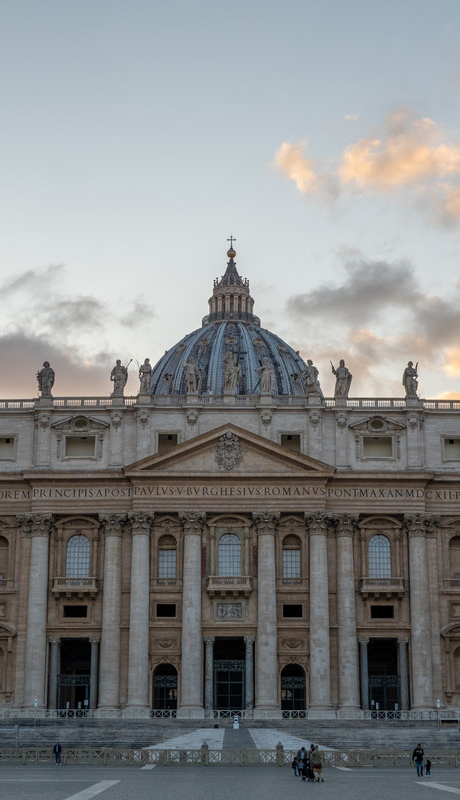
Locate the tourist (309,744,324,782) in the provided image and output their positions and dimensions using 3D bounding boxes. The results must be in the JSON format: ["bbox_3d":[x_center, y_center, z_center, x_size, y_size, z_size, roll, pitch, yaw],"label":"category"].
[{"bbox_3d":[4.250,17.660,59.870,0.450,1.700,0.600,-13,-20,40],"label":"tourist"}]

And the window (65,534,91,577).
[{"bbox_3d":[-21.912,22.587,177.545,3.600,6.494,0.600,0,-16,0],"label":"window"}]

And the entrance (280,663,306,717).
[{"bbox_3d":[9.004,40.983,174.052,3.600,7.144,1.000,0,-14,0],"label":"entrance"}]

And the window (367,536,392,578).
[{"bbox_3d":[21.480,22.490,177.090,3.200,6.400,0.600,0,-16,1],"label":"window"}]

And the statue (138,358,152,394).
[{"bbox_3d":[-12.640,-3.600,184.410,1.900,5.350,1.600,0,-16,1],"label":"statue"}]

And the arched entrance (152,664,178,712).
[{"bbox_3d":[-9.240,41.520,177.310,3.670,6.770,1.200,0,-15,0],"label":"arched entrance"}]

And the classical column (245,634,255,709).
[{"bbox_3d":[2.744,38.475,173.527,1.500,10.661,1.500,0,-16,0],"label":"classical column"}]

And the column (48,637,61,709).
[{"bbox_3d":[-24.563,38.670,173.601,1.550,10.318,1.550,0,-16,0],"label":"column"}]

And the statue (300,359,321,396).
[{"bbox_3d":[12.230,-3.480,183.940,2.400,5.300,1.700,0,-16,1],"label":"statue"}]

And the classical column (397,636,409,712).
[{"bbox_3d":[24.665,39.117,175.749,1.500,10.505,1.500,0,-14,0],"label":"classical column"}]

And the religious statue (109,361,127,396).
[{"bbox_3d":[-16.410,-3.139,183.640,2.600,5.746,2.000,0,-16,0],"label":"religious statue"}]

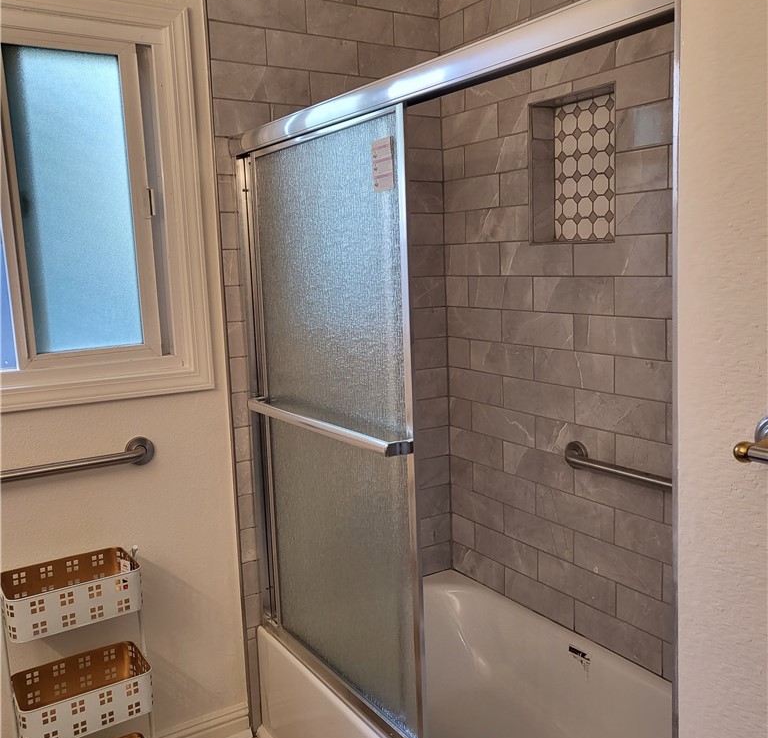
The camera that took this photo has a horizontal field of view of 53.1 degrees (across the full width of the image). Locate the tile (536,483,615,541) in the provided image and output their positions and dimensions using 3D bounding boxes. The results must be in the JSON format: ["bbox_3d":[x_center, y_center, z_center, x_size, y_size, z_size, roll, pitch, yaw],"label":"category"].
[{"bbox_3d":[0.545,0.409,2.205,0.009,0.101,0.299,-7,9,-32],"label":"tile"}]

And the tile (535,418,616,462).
[{"bbox_3d":[0.547,0.209,2.216,0.009,0.101,0.304,-7,9,-32],"label":"tile"}]

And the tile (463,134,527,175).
[{"bbox_3d":[0.343,-0.645,2.333,0.010,0.100,0.285,-7,9,-32],"label":"tile"}]

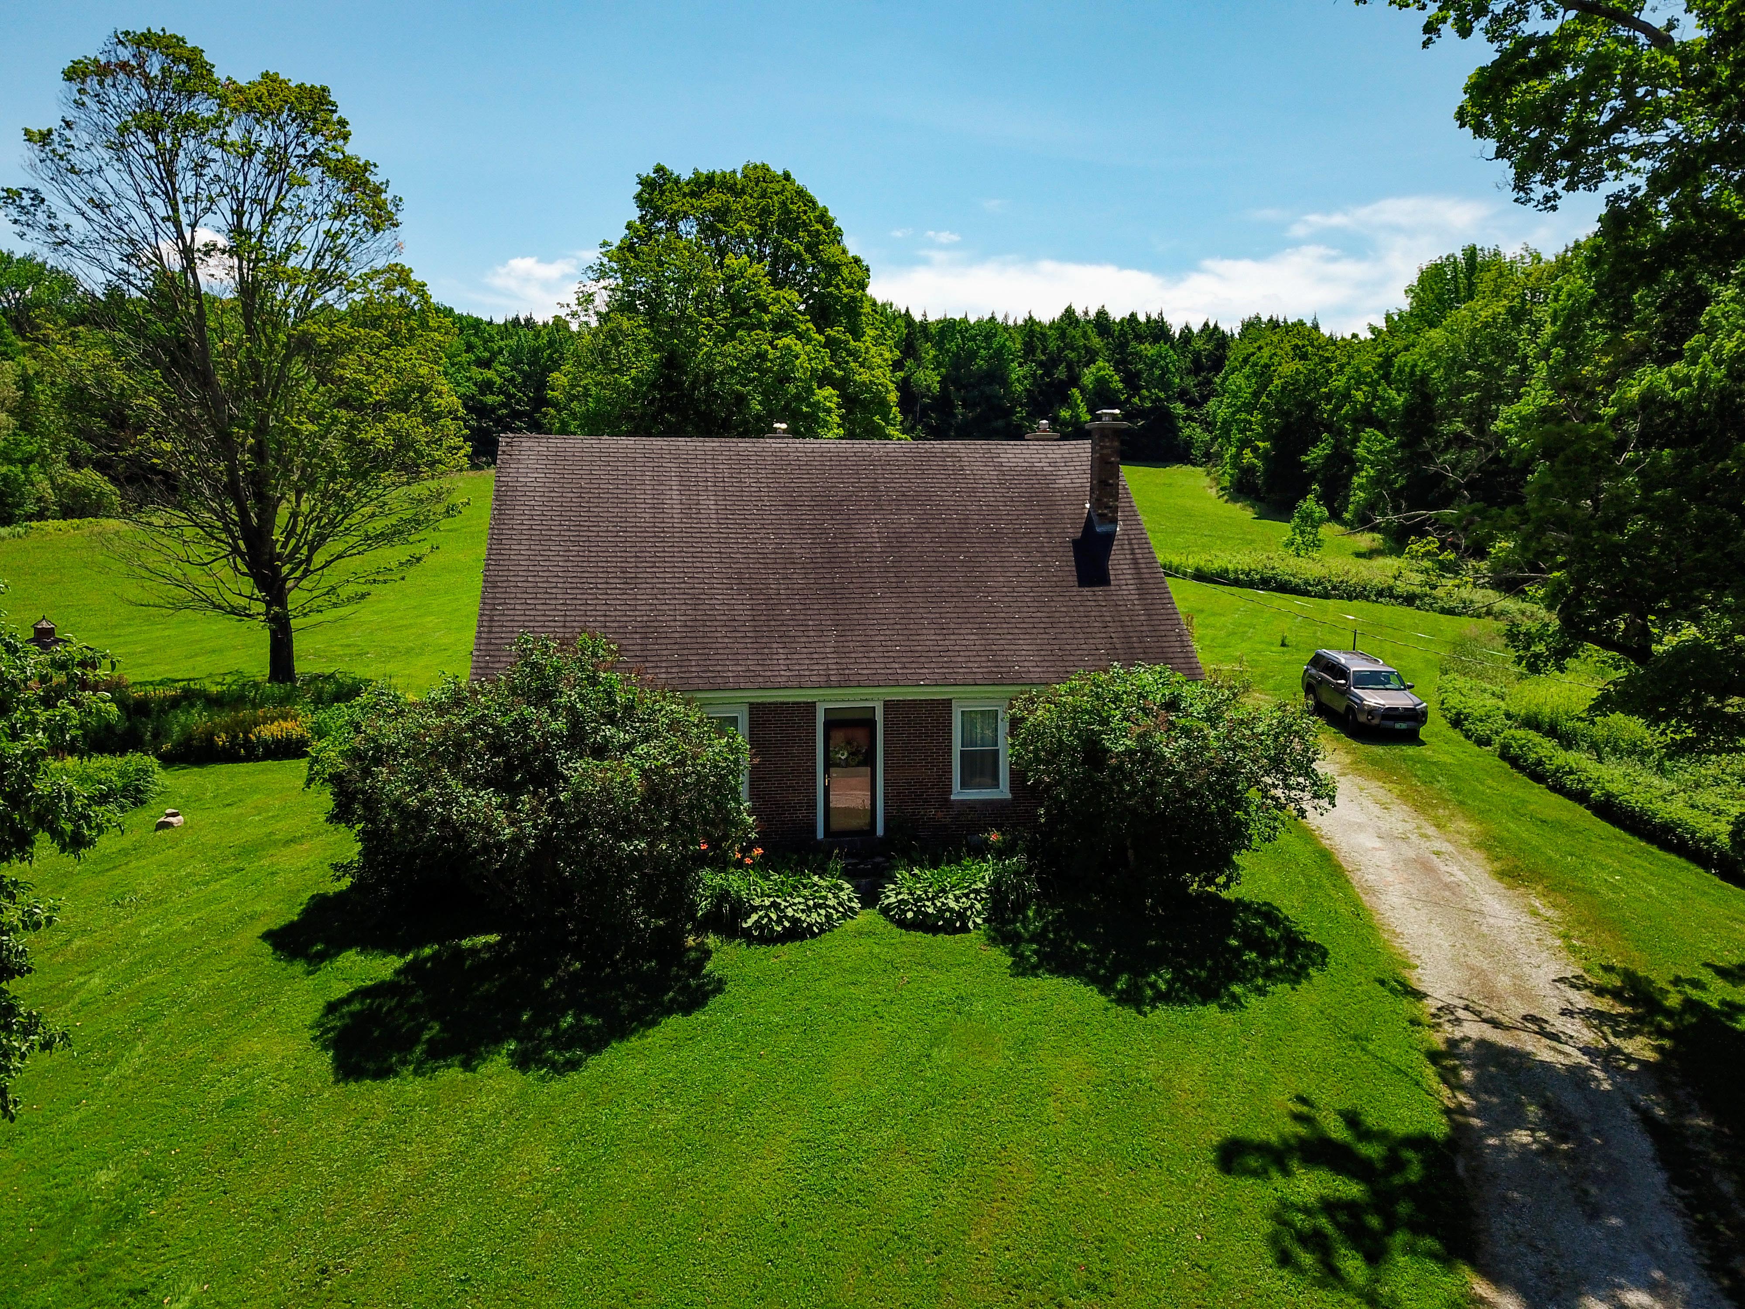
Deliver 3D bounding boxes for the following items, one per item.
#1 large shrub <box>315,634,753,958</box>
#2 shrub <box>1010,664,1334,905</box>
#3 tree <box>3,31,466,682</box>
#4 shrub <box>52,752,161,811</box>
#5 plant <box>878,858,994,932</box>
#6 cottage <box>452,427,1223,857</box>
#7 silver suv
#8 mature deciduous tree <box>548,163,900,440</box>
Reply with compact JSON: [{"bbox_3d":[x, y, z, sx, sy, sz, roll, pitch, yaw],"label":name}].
[{"bbox_3d":[-4.841,1.979,18.804,5.900,4.400,5.200,0,8,0],"label":"large shrub"},{"bbox_3d":[4.734,2.112,20.735,4.800,3.700,4.200,0,8,0],"label":"shrub"},{"bbox_3d":[-18.808,-8.370,39.011,12.800,18.700,12.500,0,8,0],"label":"tree"},{"bbox_3d":[-15.748,2.415,26.869,2.200,1.000,1.800,0,8,0],"label":"shrub"},{"bbox_3d":[0.985,3.682,20.367,1.720,0.650,1.600,0,8,0],"label":"plant"},{"bbox_3d":[-1.127,-0.809,26.235,12.100,7.770,10.100,-1,9,-9],"label":"cottage"},{"bbox_3d":[13.700,1.100,36.400,1.930,1.800,4.820,1,9,-3],"label":"silver suv"},{"bbox_3d":[-6.143,-11.239,53.938,14.500,17.200,14.000,0,8,0],"label":"mature deciduous tree"}]

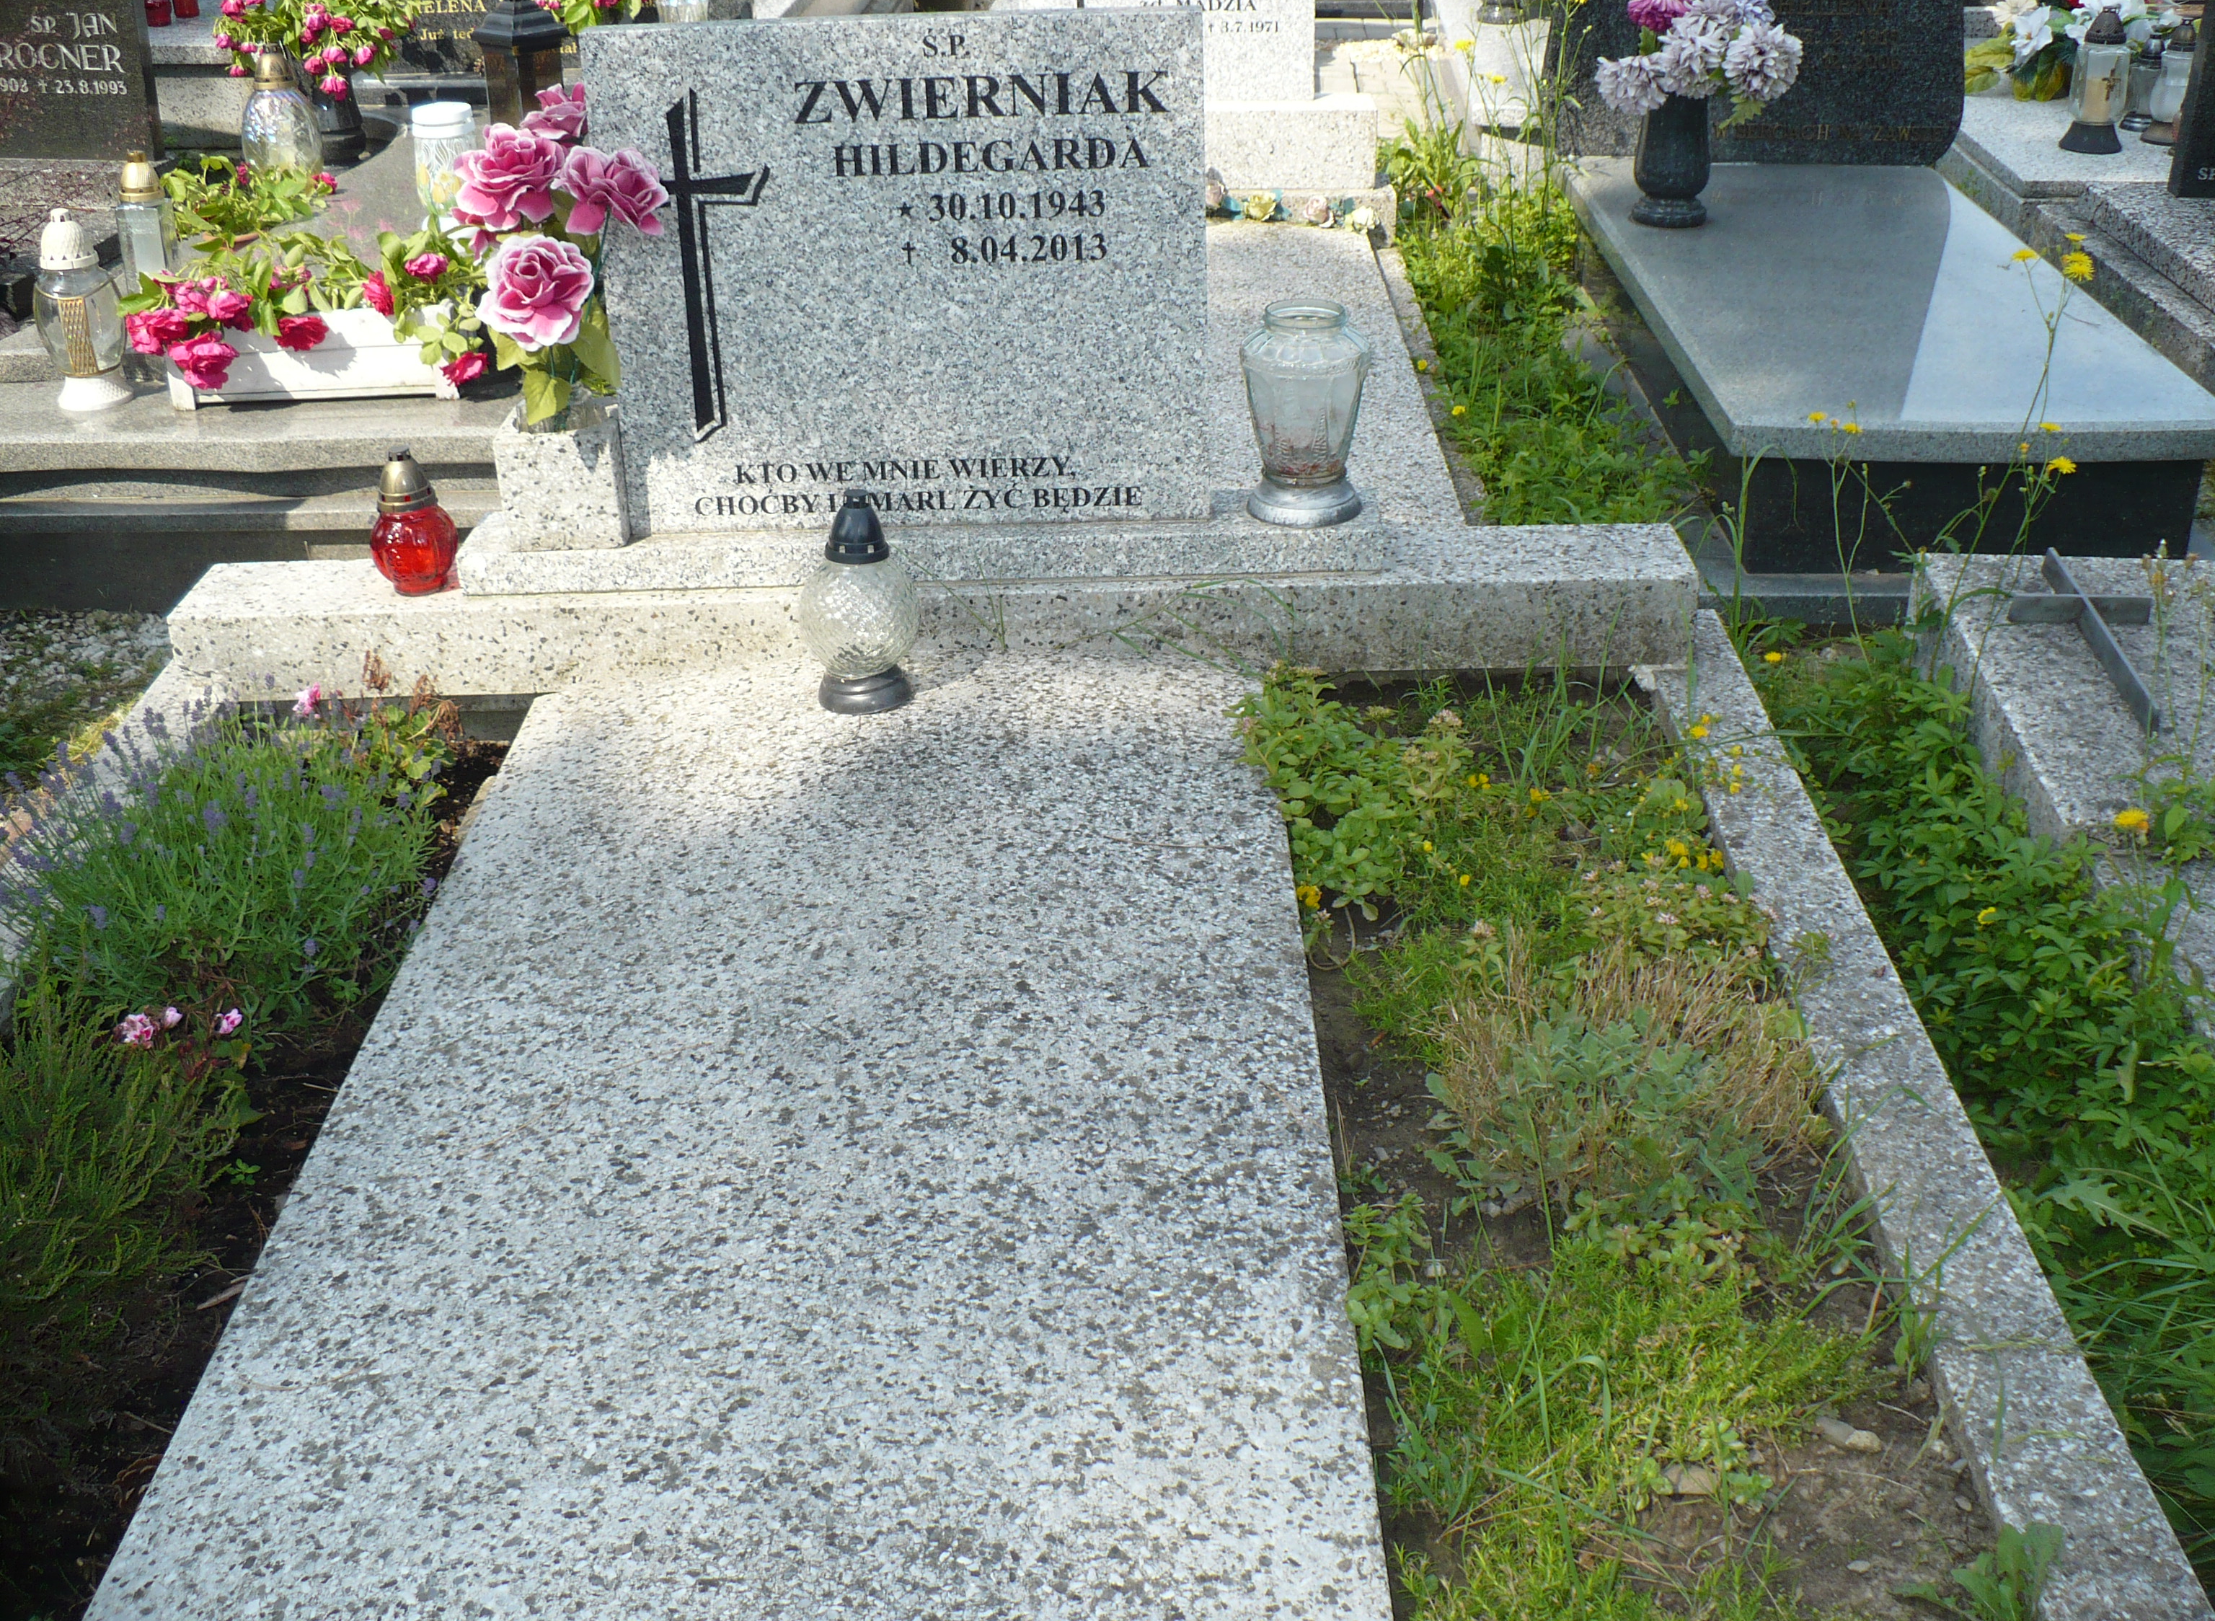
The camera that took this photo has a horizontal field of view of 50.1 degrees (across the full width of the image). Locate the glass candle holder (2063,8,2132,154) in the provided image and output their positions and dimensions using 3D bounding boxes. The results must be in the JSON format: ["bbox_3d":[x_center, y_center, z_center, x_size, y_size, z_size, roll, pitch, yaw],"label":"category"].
[{"bbox_3d":[1.757,-1.291,4.192,0.112,0.236,0.112,-1,26,0],"label":"glass candle holder"}]

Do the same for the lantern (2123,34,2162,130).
[{"bbox_3d":[1.902,-1.332,4.340,0.083,0.160,0.083,10,28,21],"label":"lantern"}]

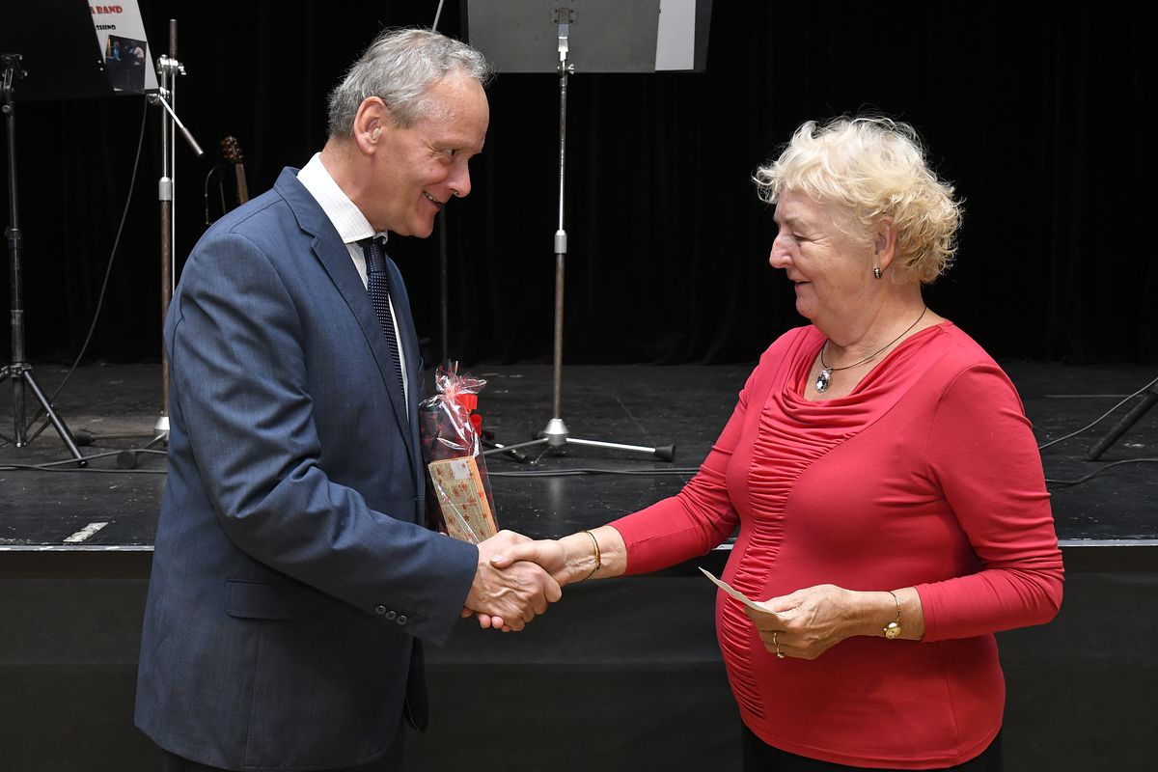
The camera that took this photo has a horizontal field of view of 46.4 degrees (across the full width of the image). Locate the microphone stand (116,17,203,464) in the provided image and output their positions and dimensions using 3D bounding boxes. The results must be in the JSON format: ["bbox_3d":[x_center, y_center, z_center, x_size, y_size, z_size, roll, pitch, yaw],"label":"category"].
[{"bbox_3d":[-1.260,-0.437,3.998,0.620,1.297,0.560,0,5,-2],"label":"microphone stand"}]

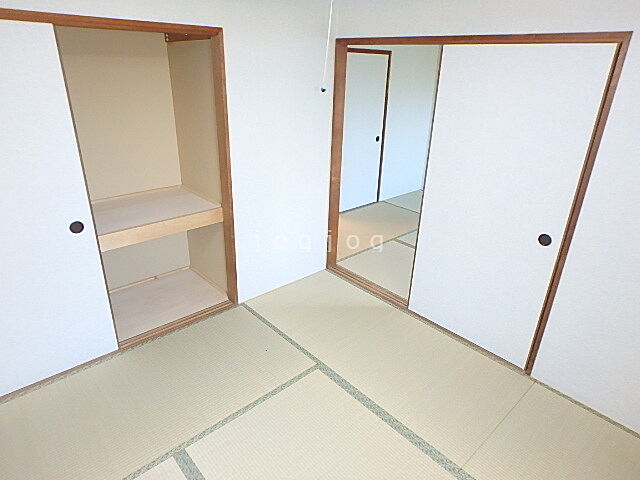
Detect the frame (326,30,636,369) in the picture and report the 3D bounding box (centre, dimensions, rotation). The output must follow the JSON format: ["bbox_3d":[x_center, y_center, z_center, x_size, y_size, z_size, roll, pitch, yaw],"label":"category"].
[{"bbox_3d":[0.701,-0.301,2.537,0.090,1.810,1.710,-20,32,-39],"label":"frame"}]

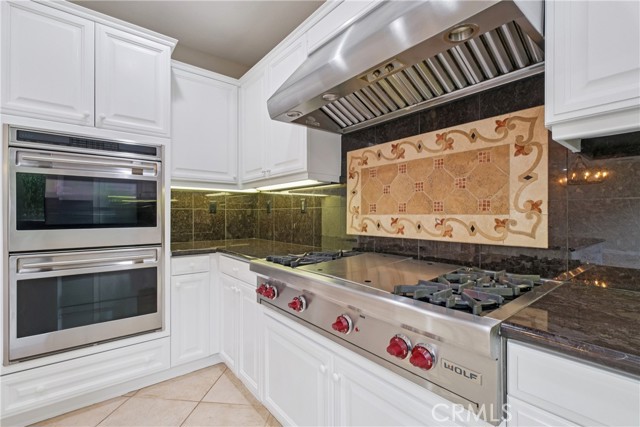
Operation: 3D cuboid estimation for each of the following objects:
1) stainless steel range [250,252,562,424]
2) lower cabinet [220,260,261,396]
[{"bbox_3d":[0.241,0.346,1.283,0.630,0.243,1.220,0,0,-39],"label":"stainless steel range"},{"bbox_3d":[-0.342,0.720,2.162,0.590,0.820,0.650,0,0,-39],"label":"lower cabinet"}]

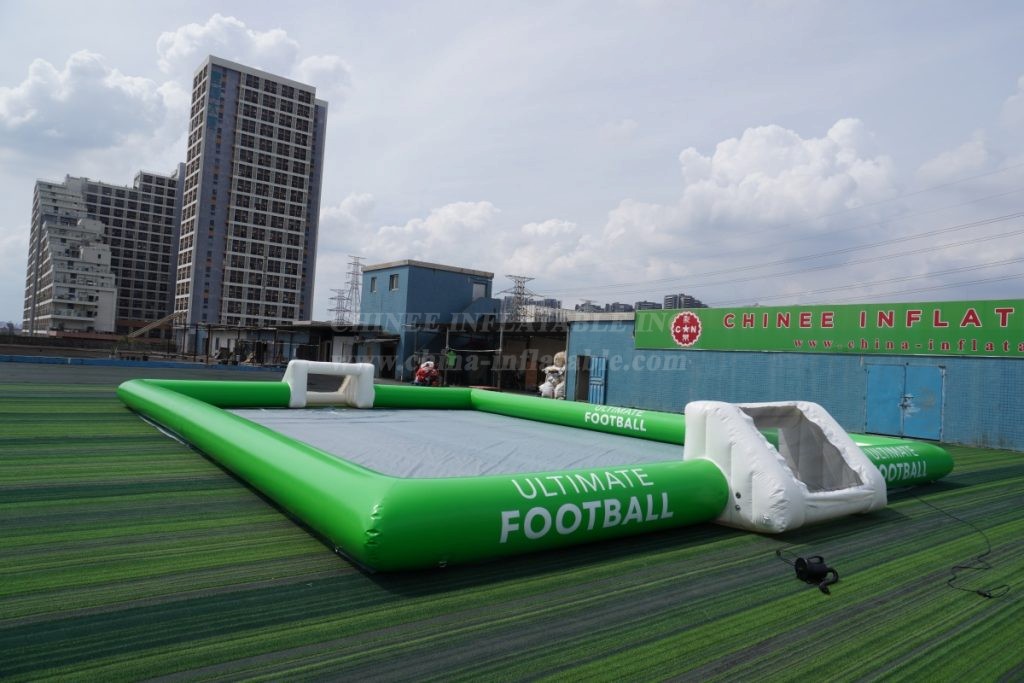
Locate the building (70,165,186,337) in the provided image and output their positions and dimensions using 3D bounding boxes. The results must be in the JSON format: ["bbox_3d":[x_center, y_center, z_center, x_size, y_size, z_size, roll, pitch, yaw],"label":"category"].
[{"bbox_3d":[-166.994,-31.332,298.851,49.560,86.100,23.100,5,-3,-37],"label":"building"}]

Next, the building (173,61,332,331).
[{"bbox_3d":[-57.669,-25.972,152.029,26.000,63.160,14.500,5,-2,-38],"label":"building"}]

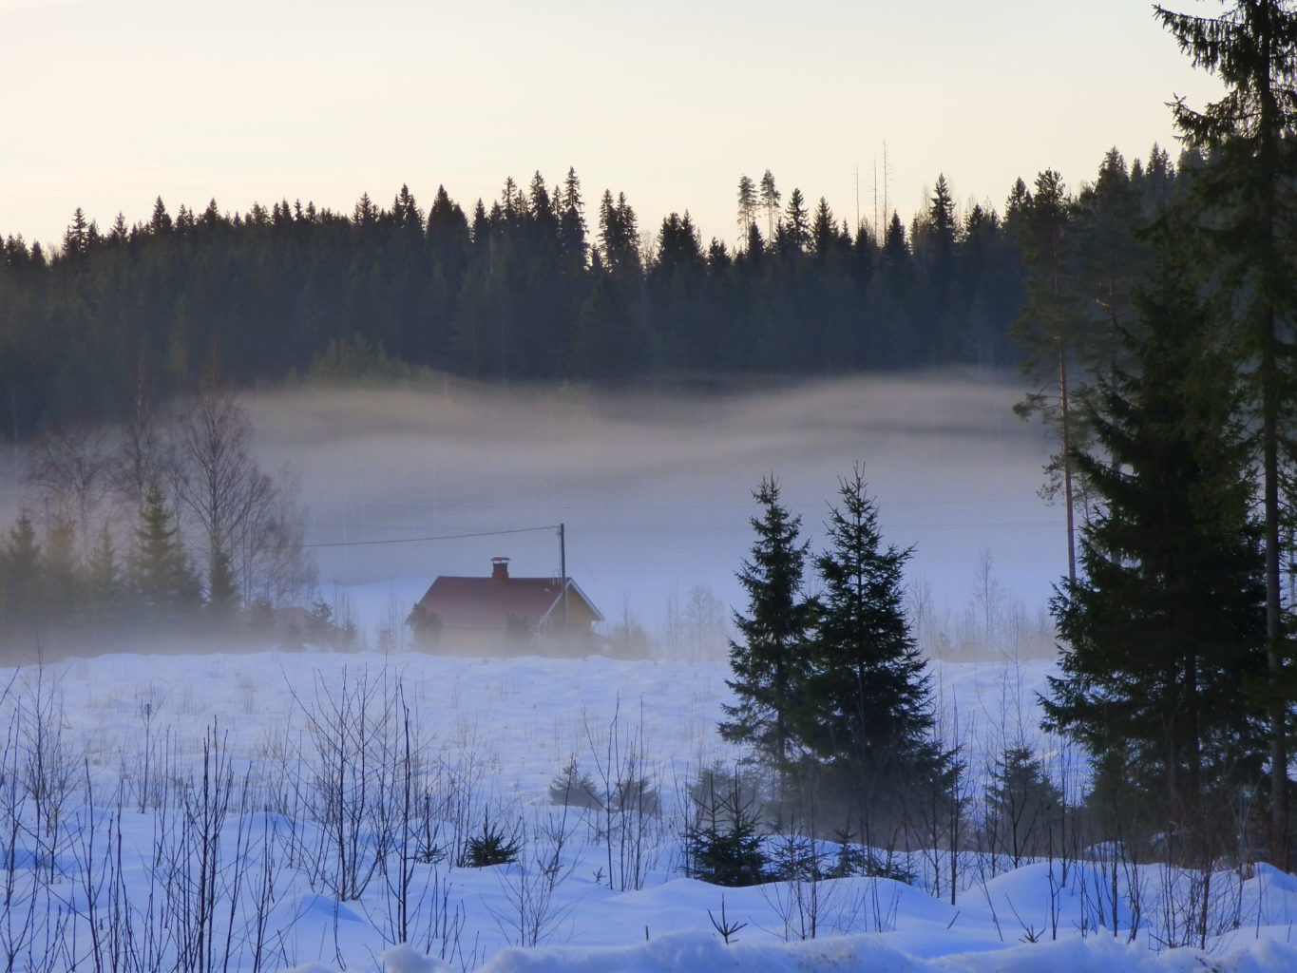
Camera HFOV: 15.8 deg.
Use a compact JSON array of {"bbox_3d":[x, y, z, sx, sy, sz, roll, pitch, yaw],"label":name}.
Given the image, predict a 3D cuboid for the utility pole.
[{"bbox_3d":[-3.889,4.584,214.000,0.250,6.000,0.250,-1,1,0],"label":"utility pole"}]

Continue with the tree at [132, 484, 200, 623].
[{"bbox_3d":[-23.172,3.700,225.000,3.300,7.600,3.300,-1,1,0],"label":"tree"}]

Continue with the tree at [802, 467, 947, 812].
[{"bbox_3d":[4.342,2.999,90.000,2.800,6.800,2.800,-1,1,0],"label":"tree"}]

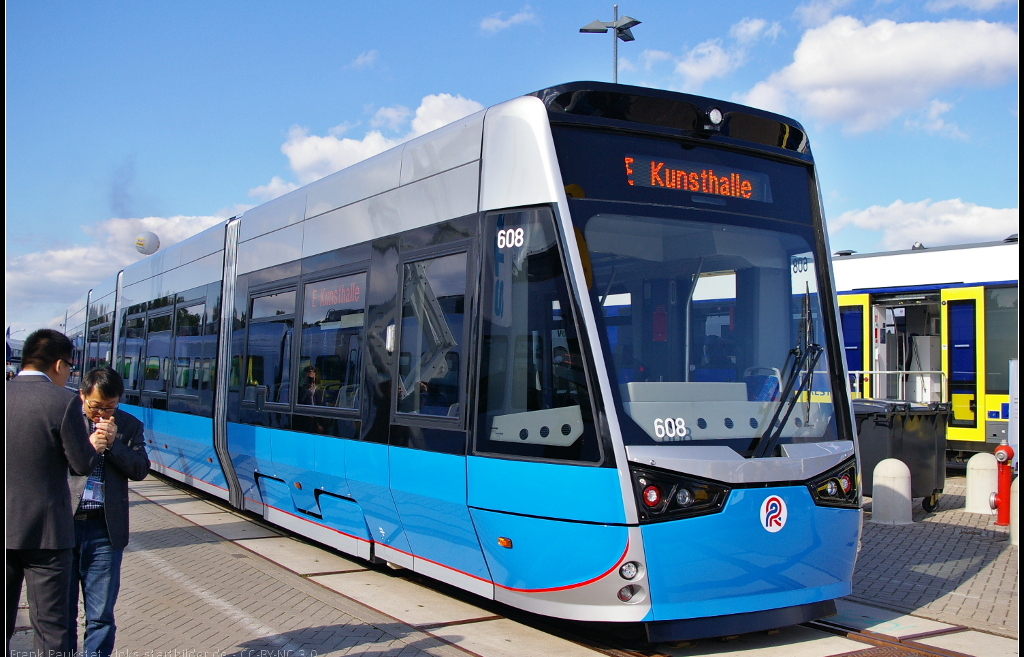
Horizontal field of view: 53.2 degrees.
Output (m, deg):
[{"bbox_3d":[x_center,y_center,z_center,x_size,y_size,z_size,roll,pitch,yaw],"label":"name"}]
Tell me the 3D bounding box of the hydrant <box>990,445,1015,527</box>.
[{"bbox_3d":[5.548,1.747,11.569,0.280,0.930,0.260,2,-3,-17],"label":"hydrant"}]

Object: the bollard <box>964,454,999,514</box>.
[{"bbox_3d":[5.876,1.925,12.743,0.430,0.710,0.430,3,-4,-32],"label":"bollard"}]

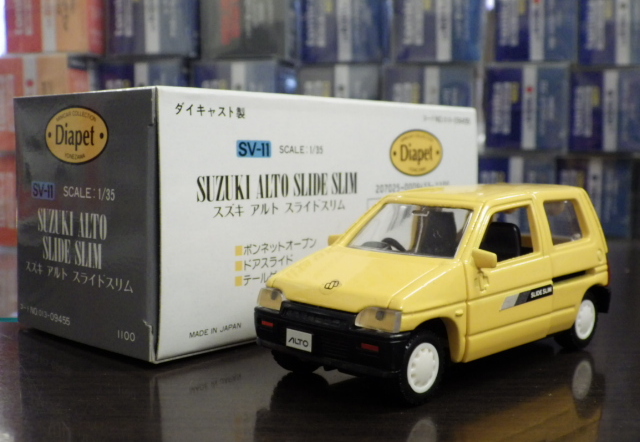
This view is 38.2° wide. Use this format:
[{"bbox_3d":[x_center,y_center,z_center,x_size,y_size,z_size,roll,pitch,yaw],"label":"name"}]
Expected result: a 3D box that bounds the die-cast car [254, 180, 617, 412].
[{"bbox_3d":[0.030,0.013,0.218,0.047,0.041,0.092,6,8,44],"label":"die-cast car"}]

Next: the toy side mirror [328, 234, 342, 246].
[{"bbox_3d":[0.004,0.005,0.221,0.005,0.004,0.002,6,8,44],"label":"toy side mirror"}]

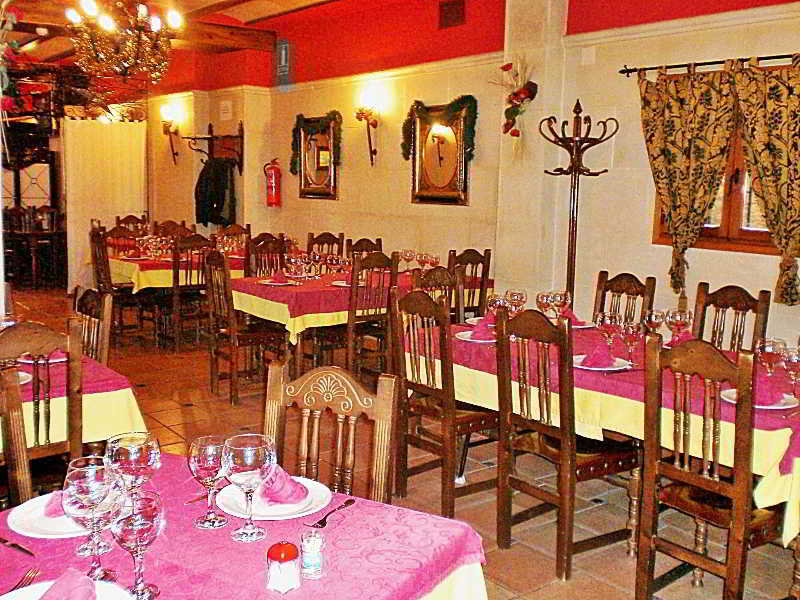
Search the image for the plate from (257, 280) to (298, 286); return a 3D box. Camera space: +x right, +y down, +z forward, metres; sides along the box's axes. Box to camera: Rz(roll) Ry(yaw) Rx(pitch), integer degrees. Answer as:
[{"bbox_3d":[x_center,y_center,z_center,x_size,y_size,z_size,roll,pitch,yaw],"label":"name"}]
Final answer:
[{"bbox_3d":[-0.854,-0.114,5.573,0.265,0.025,0.265,2,8,0],"label":"plate"}]

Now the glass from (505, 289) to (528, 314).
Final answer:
[{"bbox_3d":[0.581,0.056,4.064,0.112,0.200,0.112,-6,10,-40],"label":"glass"}]

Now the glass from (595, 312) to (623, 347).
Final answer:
[{"bbox_3d":[0.912,0.157,3.516,0.110,0.203,0.110,1,8,0],"label":"glass"}]

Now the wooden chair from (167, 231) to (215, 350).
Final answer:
[{"bbox_3d":[-1.865,-0.086,7.214,0.395,1.000,0.480,-2,9,-24],"label":"wooden chair"}]

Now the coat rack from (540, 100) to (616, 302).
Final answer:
[{"bbox_3d":[1.086,-0.244,5.151,0.490,2.010,0.490,-6,10,-40],"label":"coat rack"}]

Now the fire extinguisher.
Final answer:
[{"bbox_3d":[-1.431,-1.339,9.220,0.160,0.540,0.170,-6,11,-39],"label":"fire extinguisher"}]

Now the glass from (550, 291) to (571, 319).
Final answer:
[{"bbox_3d":[0.790,0.068,4.016,0.106,0.198,0.106,-6,10,-40],"label":"glass"}]

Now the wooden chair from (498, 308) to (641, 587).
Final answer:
[{"bbox_3d":[0.700,0.556,3.344,0.480,1.020,0.395,-5,10,-34],"label":"wooden chair"}]

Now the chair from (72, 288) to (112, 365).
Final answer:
[{"bbox_3d":[-1.486,0.466,3.412,0.450,1.020,0.410,-6,11,-39],"label":"chair"}]

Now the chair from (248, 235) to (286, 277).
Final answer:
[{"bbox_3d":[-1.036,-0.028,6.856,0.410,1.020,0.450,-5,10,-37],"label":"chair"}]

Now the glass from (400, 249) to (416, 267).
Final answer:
[{"bbox_3d":[0.070,-0.292,6.447,0.110,0.203,0.110,1,8,0],"label":"glass"}]

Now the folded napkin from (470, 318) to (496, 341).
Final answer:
[{"bbox_3d":[0.414,0.146,3.868,0.120,0.085,0.135,-6,11,-39],"label":"folded napkin"}]

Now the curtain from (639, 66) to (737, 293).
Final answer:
[{"bbox_3d":[1.658,-0.720,4.863,0.110,1.344,0.645,-5,11,-38],"label":"curtain"}]

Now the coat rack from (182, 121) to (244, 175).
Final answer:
[{"bbox_3d":[-2.351,-1.909,10.143,0.360,0.659,0.907,-6,11,-39],"label":"coat rack"}]

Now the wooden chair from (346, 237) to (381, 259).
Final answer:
[{"bbox_3d":[-0.163,0.007,7.064,0.395,1.020,0.480,-7,11,-42],"label":"wooden chair"}]

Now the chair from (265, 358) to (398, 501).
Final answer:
[{"bbox_3d":[-0.275,0.696,1.925,0.395,1.000,0.480,5,9,27],"label":"chair"}]

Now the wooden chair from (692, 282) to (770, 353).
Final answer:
[{"bbox_3d":[1.498,0.466,4.057,0.480,1.020,0.395,-5,10,-34],"label":"wooden chair"}]

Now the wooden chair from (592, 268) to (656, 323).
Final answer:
[{"bbox_3d":[1.087,0.390,4.539,0.480,1.020,0.395,-4,10,-33],"label":"wooden chair"}]

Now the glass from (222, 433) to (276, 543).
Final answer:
[{"bbox_3d":[-0.313,0.392,1.679,0.111,0.202,0.111,3,9,6],"label":"glass"}]

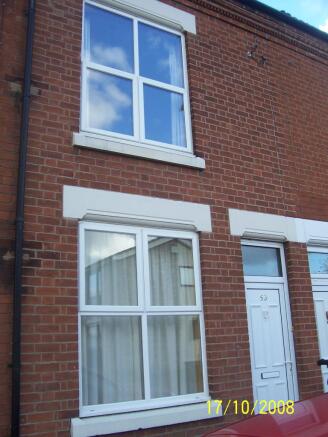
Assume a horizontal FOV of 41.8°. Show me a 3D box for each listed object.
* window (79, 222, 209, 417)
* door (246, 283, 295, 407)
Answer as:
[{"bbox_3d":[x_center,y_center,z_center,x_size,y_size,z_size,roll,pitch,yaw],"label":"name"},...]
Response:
[{"bbox_3d":[-0.187,0.996,4.467,1.430,1.820,0.100,7,-18,-29],"label":"window"},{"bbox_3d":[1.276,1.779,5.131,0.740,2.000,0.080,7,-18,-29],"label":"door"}]

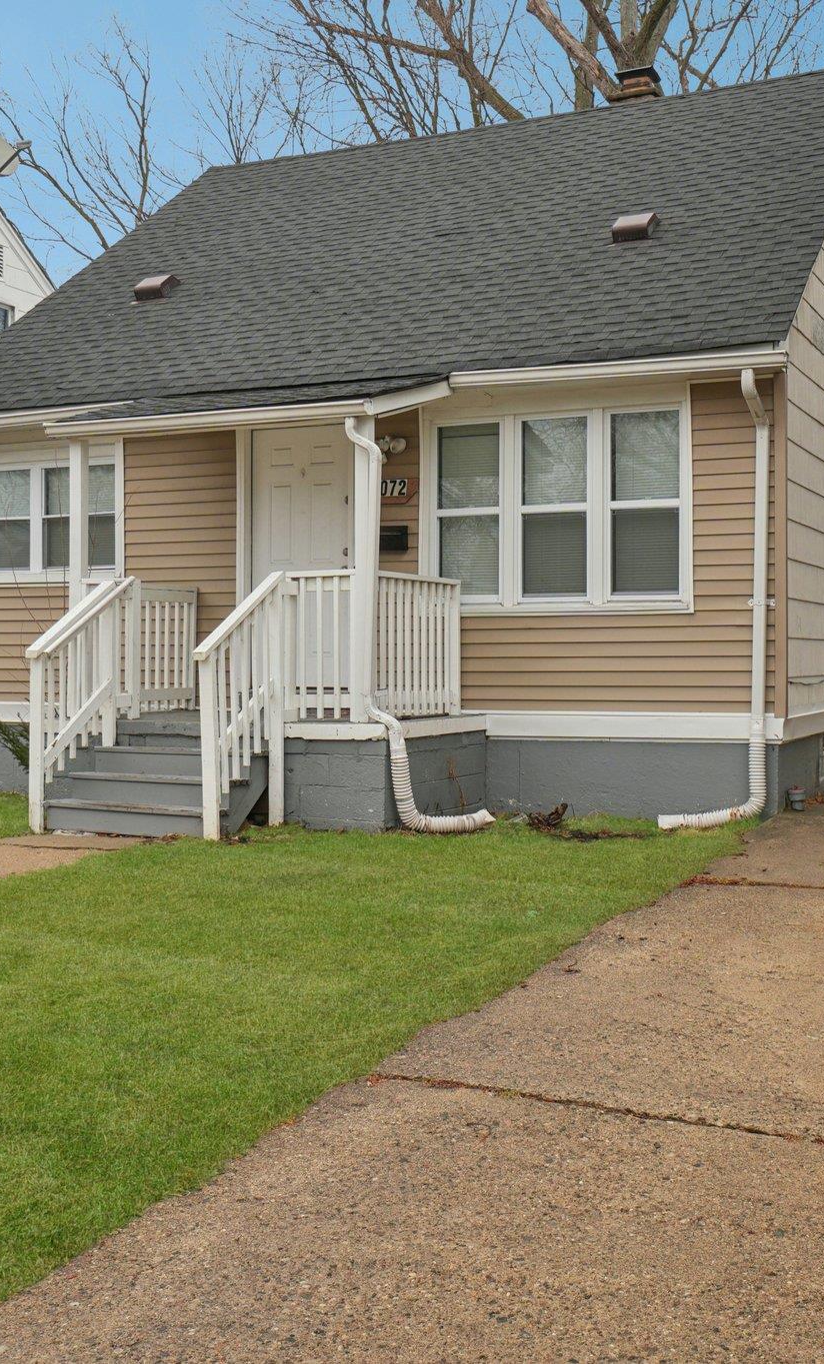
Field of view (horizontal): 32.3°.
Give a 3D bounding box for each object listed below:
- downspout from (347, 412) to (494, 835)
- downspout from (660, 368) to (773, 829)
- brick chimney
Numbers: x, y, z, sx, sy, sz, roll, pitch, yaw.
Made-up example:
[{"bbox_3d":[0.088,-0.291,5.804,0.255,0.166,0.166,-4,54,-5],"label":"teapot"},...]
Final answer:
[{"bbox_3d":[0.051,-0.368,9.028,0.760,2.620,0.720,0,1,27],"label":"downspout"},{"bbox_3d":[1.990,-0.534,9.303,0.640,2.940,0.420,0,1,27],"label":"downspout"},{"bbox_3d":[2.304,-5.897,14.550,0.450,0.550,0.430,0,1,27],"label":"brick chimney"}]

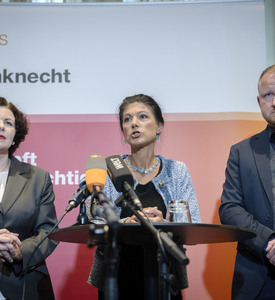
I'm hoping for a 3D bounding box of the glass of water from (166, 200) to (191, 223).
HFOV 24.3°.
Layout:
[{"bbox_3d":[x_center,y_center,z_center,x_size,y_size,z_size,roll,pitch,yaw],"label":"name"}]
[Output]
[{"bbox_3d":[0.135,0.213,2.050,0.087,0.093,0.087,0,-13,0],"label":"glass of water"}]

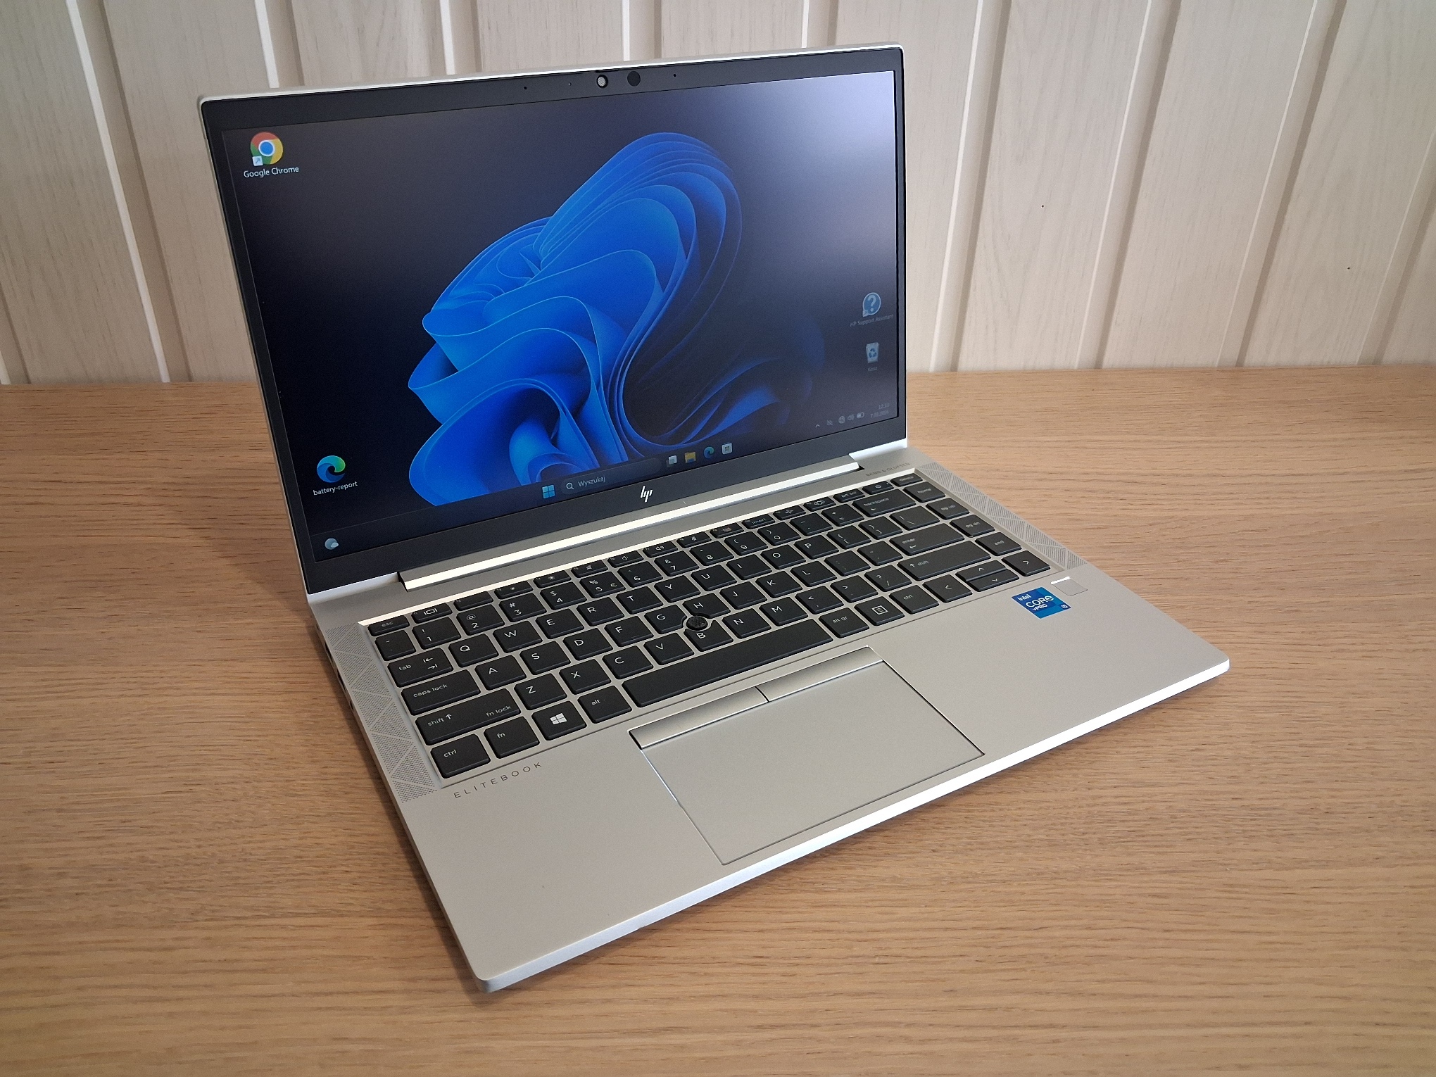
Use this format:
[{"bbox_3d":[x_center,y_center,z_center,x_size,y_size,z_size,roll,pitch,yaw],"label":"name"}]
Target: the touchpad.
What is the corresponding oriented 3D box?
[{"bbox_3d":[0.035,0.079,0.411,0.110,0.003,0.062,-16,36,-25],"label":"touchpad"}]

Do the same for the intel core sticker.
[{"bbox_3d":[0.143,0.028,0.494,0.018,0.001,0.018,-16,36,-25],"label":"intel core sticker"}]

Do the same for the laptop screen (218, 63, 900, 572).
[{"bbox_3d":[-0.044,-0.109,0.513,0.311,0.177,0.005,-16,25,-25],"label":"laptop screen"}]

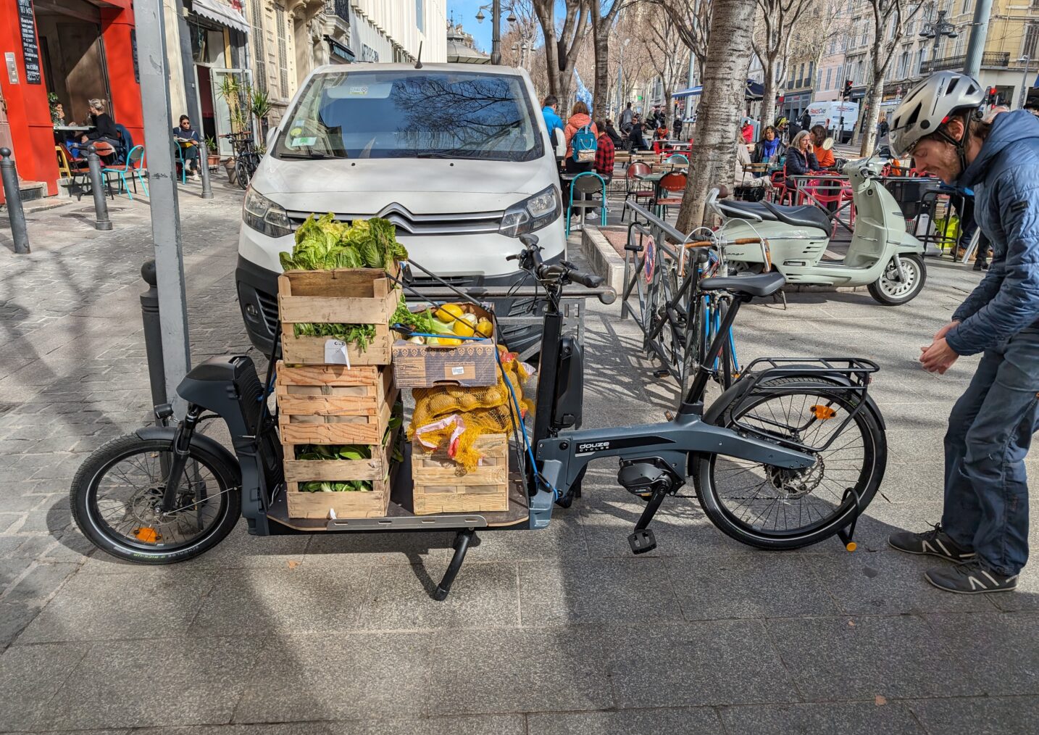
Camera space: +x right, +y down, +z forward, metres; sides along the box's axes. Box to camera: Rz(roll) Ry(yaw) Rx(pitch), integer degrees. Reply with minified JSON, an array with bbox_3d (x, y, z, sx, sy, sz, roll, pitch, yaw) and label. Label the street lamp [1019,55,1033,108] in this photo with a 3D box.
[{"bbox_3d":[26.662,-14.173,38.500,0.750,4.800,0.300,1,18,0],"label":"street lamp"}]

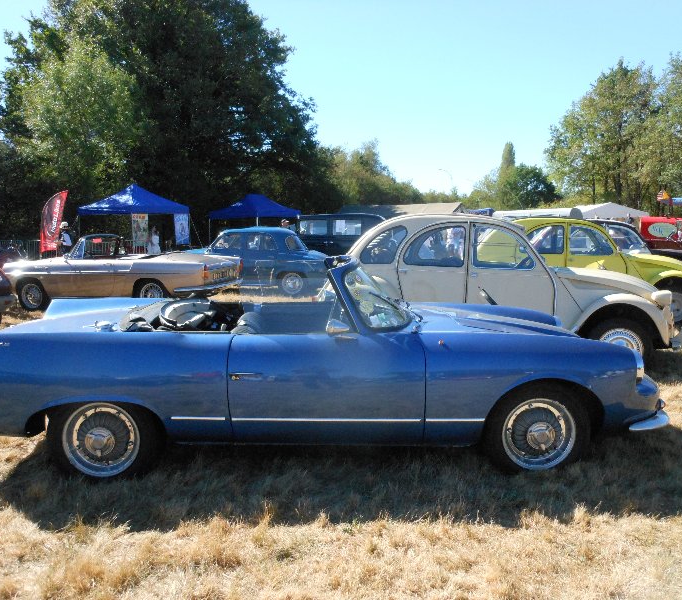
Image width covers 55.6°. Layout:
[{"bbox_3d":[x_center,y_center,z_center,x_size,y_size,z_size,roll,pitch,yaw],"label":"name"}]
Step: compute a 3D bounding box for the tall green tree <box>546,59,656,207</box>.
[{"bbox_3d":[24.249,-13.854,60.885,10.200,16.800,9.500,-1,6,0],"label":"tall green tree"}]

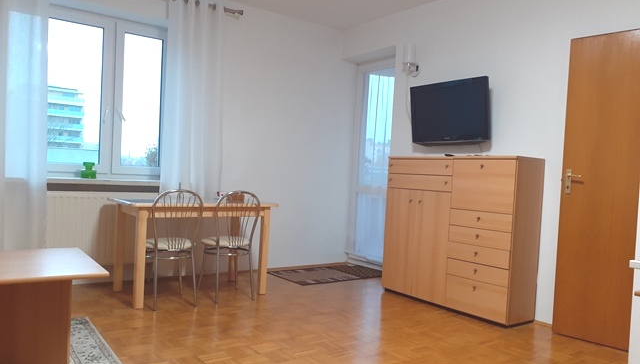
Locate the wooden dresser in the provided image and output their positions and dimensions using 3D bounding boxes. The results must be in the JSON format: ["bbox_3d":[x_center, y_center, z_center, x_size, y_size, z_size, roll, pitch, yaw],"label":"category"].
[{"bbox_3d":[1.126,0.408,4.133,0.369,1.211,1.269,2,1,-37],"label":"wooden dresser"}]

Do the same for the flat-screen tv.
[{"bbox_3d":[1.107,-0.593,4.221,0.090,0.500,0.800,-9,8,-37],"label":"flat-screen tv"}]

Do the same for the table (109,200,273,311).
[{"bbox_3d":[-1.030,0.530,4.067,1.158,0.747,0.694,2,1,-37],"label":"table"}]

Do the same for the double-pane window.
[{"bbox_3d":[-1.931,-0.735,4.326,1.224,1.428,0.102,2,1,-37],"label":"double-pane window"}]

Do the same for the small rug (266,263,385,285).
[{"bbox_3d":[0.088,0.937,5.108,1.081,0.015,0.658,2,1,-37],"label":"small rug"}]

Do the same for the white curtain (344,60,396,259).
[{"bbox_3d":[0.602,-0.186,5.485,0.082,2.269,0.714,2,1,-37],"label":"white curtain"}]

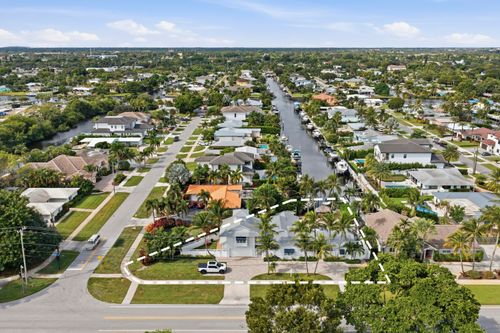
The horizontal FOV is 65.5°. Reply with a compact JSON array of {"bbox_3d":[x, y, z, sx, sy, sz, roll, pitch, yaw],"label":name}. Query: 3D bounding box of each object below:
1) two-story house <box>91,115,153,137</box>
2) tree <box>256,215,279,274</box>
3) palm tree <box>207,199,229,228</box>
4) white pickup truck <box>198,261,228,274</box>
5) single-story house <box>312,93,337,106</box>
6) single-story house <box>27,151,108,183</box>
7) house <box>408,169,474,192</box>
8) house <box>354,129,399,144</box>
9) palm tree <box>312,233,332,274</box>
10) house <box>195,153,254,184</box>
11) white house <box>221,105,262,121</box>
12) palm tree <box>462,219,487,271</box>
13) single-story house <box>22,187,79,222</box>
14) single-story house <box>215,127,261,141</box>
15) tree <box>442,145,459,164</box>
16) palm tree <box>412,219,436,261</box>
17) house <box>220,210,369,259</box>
[{"bbox_3d":[-66.000,-21.178,205.363,28.000,8.600,22.000,0,17,0],"label":"two-story house"},{"bbox_3d":[3.700,15.318,75.746,4.600,12.800,4.600,0,17,1],"label":"tree"},{"bbox_3d":[-8.263,11.890,99.590,5.250,7.650,5.250,0,17,0],"label":"palm tree"},{"bbox_3d":[-7.350,20.233,78.303,5.800,1.900,2.000,0,17,1],"label":"white pickup truck"},{"bbox_3d":[61.300,-52.870,309.111,19.000,6.000,23.000,4,17,11],"label":"single-story house"},{"bbox_3d":[-65.500,-0.490,141.610,27.000,5.700,24.000,0,17,1],"label":"single-story house"},{"bbox_3d":[62.350,4.160,128.550,17.300,4.500,16.700,0,17,1],"label":"house"},{"bbox_3d":[61.250,-15.270,191.730,20.500,4.500,15.500,0,17,1],"label":"house"},{"bbox_3d":[14.633,17.602,78.181,4.190,9.340,4.190,0,17,0],"label":"palm tree"},{"bbox_3d":[-9.000,-0.688,136.316,21.600,7.800,19.000,0,17,1],"label":"house"},{"bbox_3d":[-5.000,-33.985,247.458,25.500,8.300,19.000,0,17,0],"label":"white house"},{"bbox_3d":[44.910,15.890,78.360,5.270,11.580,5.270,0,17,1],"label":"palm tree"},{"bbox_3d":[-58.300,10.528,106.810,15.500,3.700,20.500,0,17,1],"label":"single-story house"},{"bbox_3d":[-6.000,-15.710,193.680,22.000,4.200,15.500,0,17,1],"label":"single-story house"},{"bbox_3d":[79.520,-4.826,153.970,6.540,7.590,6.540,0,17,0],"label":"tree"},{"bbox_3d":[36.100,15.539,81.149,4.900,9.200,4.900,0,17,1],"label":"palm tree"},{"bbox_3d":[9.600,14.163,90.560,31.400,6.300,17.500,0,17,1],"label":"house"}]

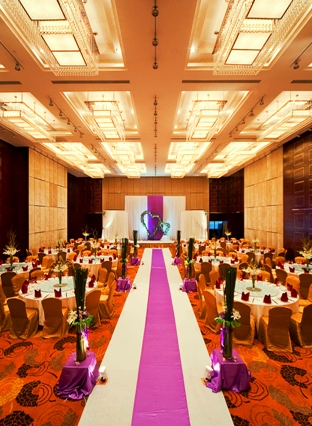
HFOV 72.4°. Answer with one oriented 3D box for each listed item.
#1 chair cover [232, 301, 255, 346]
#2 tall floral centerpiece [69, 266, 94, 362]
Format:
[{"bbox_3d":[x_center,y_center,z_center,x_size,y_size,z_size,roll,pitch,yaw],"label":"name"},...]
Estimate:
[{"bbox_3d":[2.000,2.455,4.926,0.460,0.930,0.570,0,-1,23],"label":"chair cover"},{"bbox_3d":[-1.210,1.642,3.454,0.420,1.510,0.400,0,-1,0],"label":"tall floral centerpiece"}]

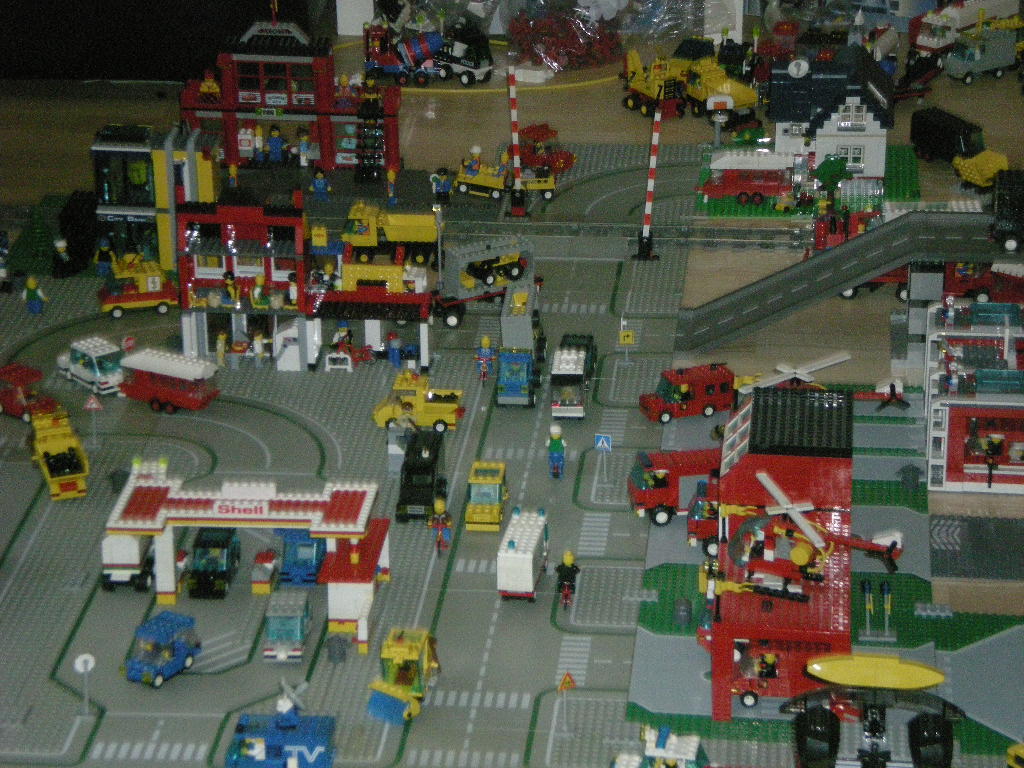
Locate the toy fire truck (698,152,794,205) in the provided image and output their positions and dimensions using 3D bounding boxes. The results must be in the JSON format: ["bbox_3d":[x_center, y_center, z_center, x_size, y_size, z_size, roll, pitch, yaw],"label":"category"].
[{"bbox_3d":[0.276,-0.245,3.987,0.112,0.054,0.046,0,22,0],"label":"toy fire truck"}]

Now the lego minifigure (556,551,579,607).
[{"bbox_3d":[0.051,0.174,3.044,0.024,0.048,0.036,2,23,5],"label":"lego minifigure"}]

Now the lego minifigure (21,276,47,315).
[{"bbox_3d":[-0.517,-0.097,3.653,0.027,0.040,0.016,-10,24,-23],"label":"lego minifigure"}]

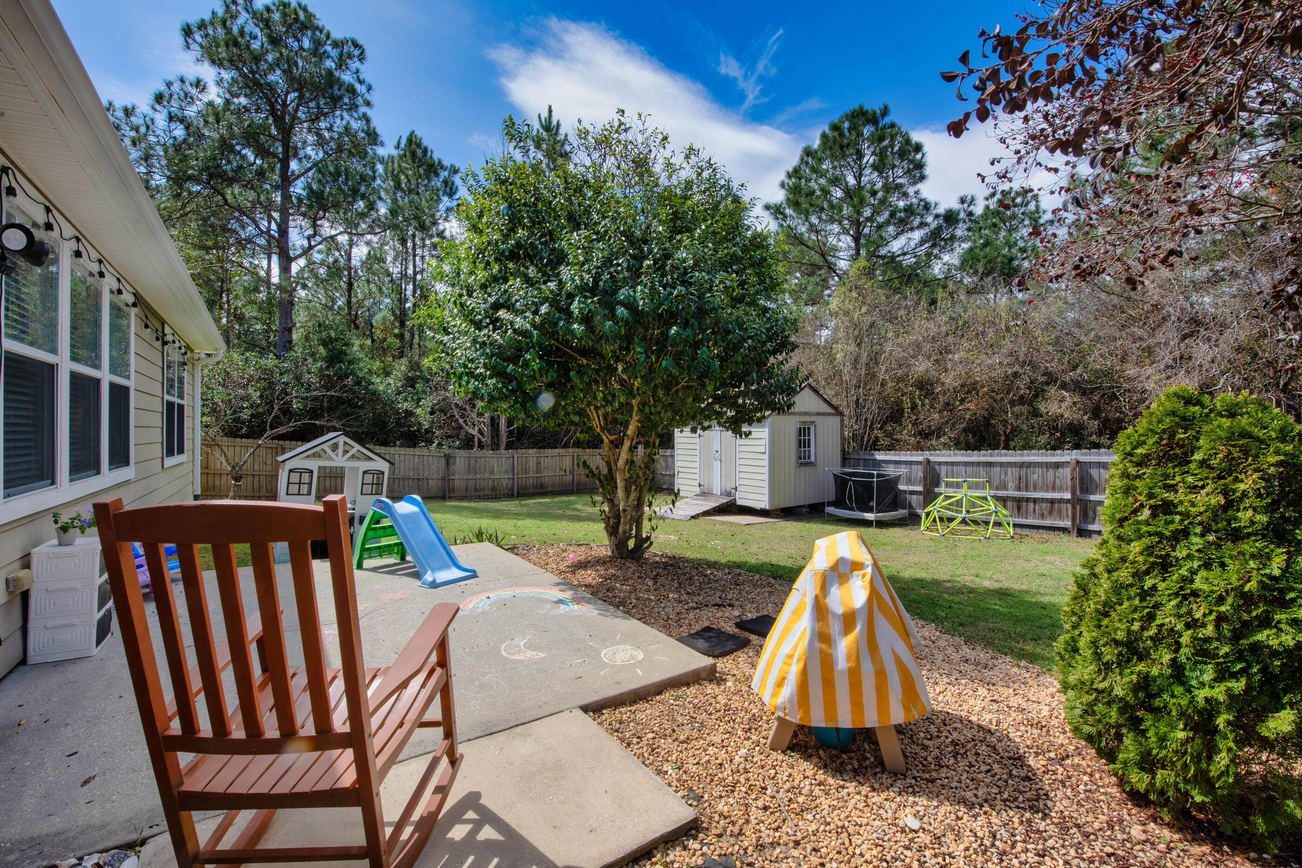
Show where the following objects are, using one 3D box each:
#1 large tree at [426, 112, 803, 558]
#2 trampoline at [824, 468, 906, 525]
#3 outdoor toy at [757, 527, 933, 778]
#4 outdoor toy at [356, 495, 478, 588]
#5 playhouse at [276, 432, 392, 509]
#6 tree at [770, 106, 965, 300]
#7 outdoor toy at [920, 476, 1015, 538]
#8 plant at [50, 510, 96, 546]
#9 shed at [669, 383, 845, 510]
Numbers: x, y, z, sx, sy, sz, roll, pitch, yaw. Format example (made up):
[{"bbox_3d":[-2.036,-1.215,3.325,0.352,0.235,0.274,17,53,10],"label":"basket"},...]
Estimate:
[{"bbox_3d":[-0.400,-1.200,7.200,4.700,5.750,4.700,0,0,0],"label":"large tree"},{"bbox_3d":[5.300,1.550,13.200,1.900,1.300,1.900,0,0,27],"label":"trampoline"},{"bbox_3d":[0.870,0.930,2.490,0.750,0.920,0.700,0,0,19],"label":"outdoor toy"},{"bbox_3d":[-2.140,0.930,4.940,0.970,0.680,0.520,0,0,31],"label":"outdoor toy"},{"bbox_3d":[-3.510,0.650,6.000,1.030,1.310,1.070,0,0,-37],"label":"playhouse"},{"bbox_3d":[9.900,-6.300,25.000,8.800,18.000,8.800,0,0,0],"label":"tree"},{"bbox_3d":[7.000,1.620,12.050,1.780,1.170,1.780,0,0,30],"label":"outdoor toy"},{"bbox_3d":[-3.310,0.535,3.120,0.220,0.210,0.220,0,0,37],"label":"plant"},{"bbox_3d":[3.150,0.350,16.600,3.050,3.400,4.150,0,0,-35],"label":"shed"}]

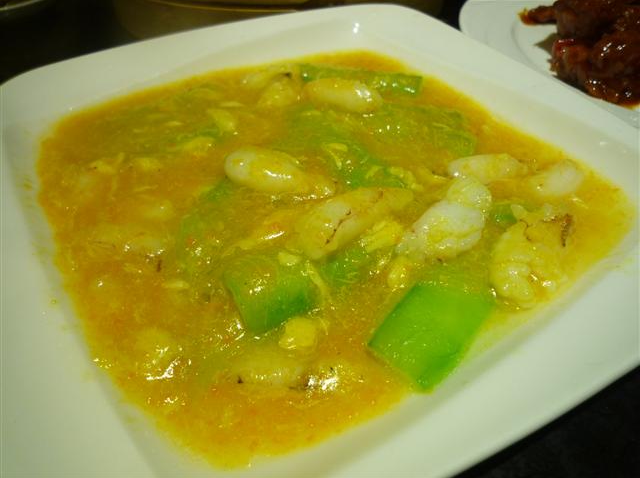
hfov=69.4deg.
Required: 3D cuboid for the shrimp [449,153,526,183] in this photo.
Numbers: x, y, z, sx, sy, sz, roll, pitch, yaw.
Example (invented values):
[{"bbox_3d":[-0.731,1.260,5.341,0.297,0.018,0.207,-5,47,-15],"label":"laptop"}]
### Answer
[{"bbox_3d":[0.081,-0.034,0.224,0.040,0.015,0.016,-3,46,-5],"label":"shrimp"}]

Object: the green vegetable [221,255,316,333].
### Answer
[{"bbox_3d":[-0.018,0.019,0.166,0.027,0.012,0.024,-29,54,-27],"label":"green vegetable"}]

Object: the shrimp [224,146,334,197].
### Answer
[{"bbox_3d":[-0.019,-0.031,0.214,0.053,0.018,0.021,14,47,11],"label":"shrimp"}]

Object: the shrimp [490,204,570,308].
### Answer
[{"bbox_3d":[0.083,0.005,0.181,0.026,0.021,0.054,24,50,20],"label":"shrimp"}]

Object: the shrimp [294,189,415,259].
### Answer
[{"bbox_3d":[0.015,-0.007,0.192,0.057,0.019,0.022,-26,52,-25],"label":"shrimp"}]

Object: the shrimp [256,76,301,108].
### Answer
[{"bbox_3d":[-0.024,-0.086,0.269,0.017,0.015,0.032,28,51,22],"label":"shrimp"}]

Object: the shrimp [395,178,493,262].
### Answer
[{"bbox_3d":[0.052,-0.009,0.193,0.053,0.021,0.024,-33,56,-30],"label":"shrimp"}]

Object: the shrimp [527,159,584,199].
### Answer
[{"bbox_3d":[0.112,-0.028,0.219,0.030,0.017,0.018,-17,49,-18],"label":"shrimp"}]

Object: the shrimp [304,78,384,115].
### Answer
[{"bbox_3d":[0.013,-0.082,0.264,0.045,0.018,0.020,13,47,10],"label":"shrimp"}]

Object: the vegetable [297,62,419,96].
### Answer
[{"bbox_3d":[0.024,-0.098,0.283,0.075,0.010,0.017,9,46,6],"label":"vegetable"}]

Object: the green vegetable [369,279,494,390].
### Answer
[{"bbox_3d":[0.038,0.030,0.156,0.031,0.012,0.036,24,46,32],"label":"green vegetable"}]

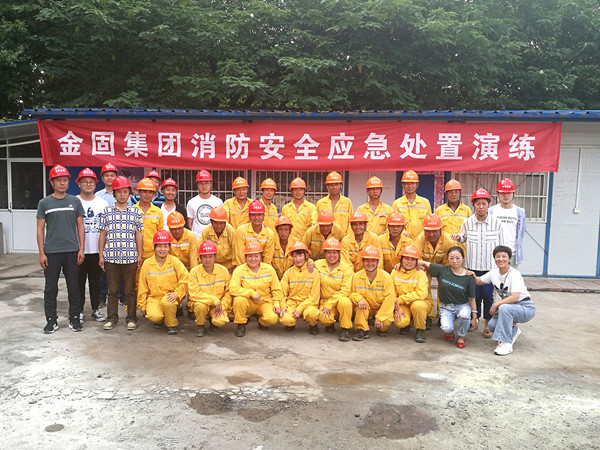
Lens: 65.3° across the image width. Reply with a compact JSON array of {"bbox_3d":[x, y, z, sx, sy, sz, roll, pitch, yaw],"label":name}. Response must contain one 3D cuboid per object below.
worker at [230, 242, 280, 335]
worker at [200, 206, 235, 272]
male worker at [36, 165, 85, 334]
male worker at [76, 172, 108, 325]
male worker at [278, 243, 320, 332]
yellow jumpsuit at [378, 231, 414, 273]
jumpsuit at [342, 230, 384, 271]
[{"bbox_3d":[-0.486,0.655,5.110,0.580,0.920,0.660,0,6,0],"label":"worker"},{"bbox_3d":[-0.962,0.469,5.460,0.520,1.380,0.700,1,4,-3],"label":"worker"},{"bbox_3d":[-2.558,0.237,5.009,0.500,1.755,0.310,-1,6,-15],"label":"male worker"},{"bbox_3d":[-2.457,0.234,5.450,0.500,1.790,0.310,0,4,-10],"label":"male worker"},{"bbox_3d":[0.000,0.651,5.170,0.470,0.920,0.620,0,6,-3],"label":"male worker"},{"bbox_3d":[1.171,0.535,5.680,0.480,0.980,0.580,1,6,5],"label":"yellow jumpsuit"},{"bbox_3d":[0.758,0.577,5.680,0.530,1.023,0.530,1,5,6],"label":"jumpsuit"}]

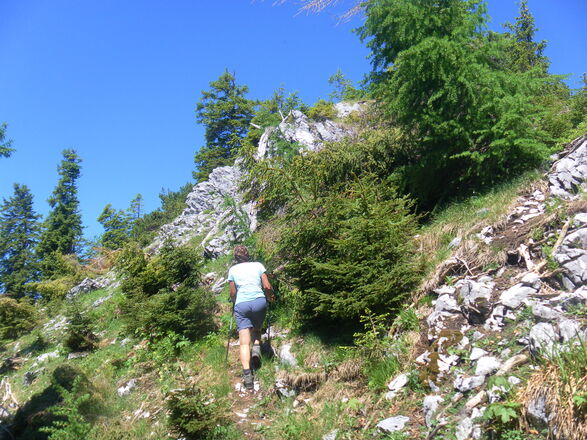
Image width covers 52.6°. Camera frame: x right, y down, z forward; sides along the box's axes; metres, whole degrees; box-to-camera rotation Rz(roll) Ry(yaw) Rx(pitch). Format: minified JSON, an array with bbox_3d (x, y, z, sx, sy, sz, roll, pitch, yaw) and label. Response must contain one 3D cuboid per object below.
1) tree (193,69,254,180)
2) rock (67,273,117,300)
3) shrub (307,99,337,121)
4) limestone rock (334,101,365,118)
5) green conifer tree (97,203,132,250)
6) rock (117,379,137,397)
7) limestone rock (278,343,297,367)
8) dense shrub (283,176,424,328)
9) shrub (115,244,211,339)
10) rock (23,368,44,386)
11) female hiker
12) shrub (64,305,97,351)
[{"bbox_3d":[-2.694,-3.469,23.000,2.364,4.651,2.300,1,-11,-7],"label":"tree"},{"bbox_3d":[-5.276,1.763,15.500,1.306,0.679,0.900,4,-12,-18],"label":"rock"},{"bbox_3d":[0.944,-3.707,20.000,1.011,0.775,0.950,-1,-11,3],"label":"shrub"},{"bbox_3d":[1.887,-3.724,20.000,1.011,0.607,0.800,-1,-11,6],"label":"limestone rock"},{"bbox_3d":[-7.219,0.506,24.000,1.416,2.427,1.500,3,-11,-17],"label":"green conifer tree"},{"bbox_3d":[-2.111,2.123,7.500,0.253,0.215,0.200,3,-11,-15],"label":"rock"},{"bbox_3d":[-0.068,1.661,7.300,0.209,0.283,0.220,0,-11,-1],"label":"limestone rock"},{"bbox_3d":[0.845,0.452,8.800,2.076,2.254,1.900,-1,-11,5],"label":"dense shrub"},{"bbox_3d":[-2.192,1.203,10.200,1.667,1.667,1.500,2,-11,-12],"label":"shrub"},{"bbox_3d":[-3.856,2.336,8.800,0.326,0.267,0.280,5,-12,-23],"label":"rock"},{"bbox_3d":[-0.467,1.084,6.600,0.520,1.600,0.600,0,-11,0],"label":"female hiker"},{"bbox_3d":[-3.921,2.030,11.000,0.612,0.853,0.600,4,-12,-19],"label":"shrub"}]

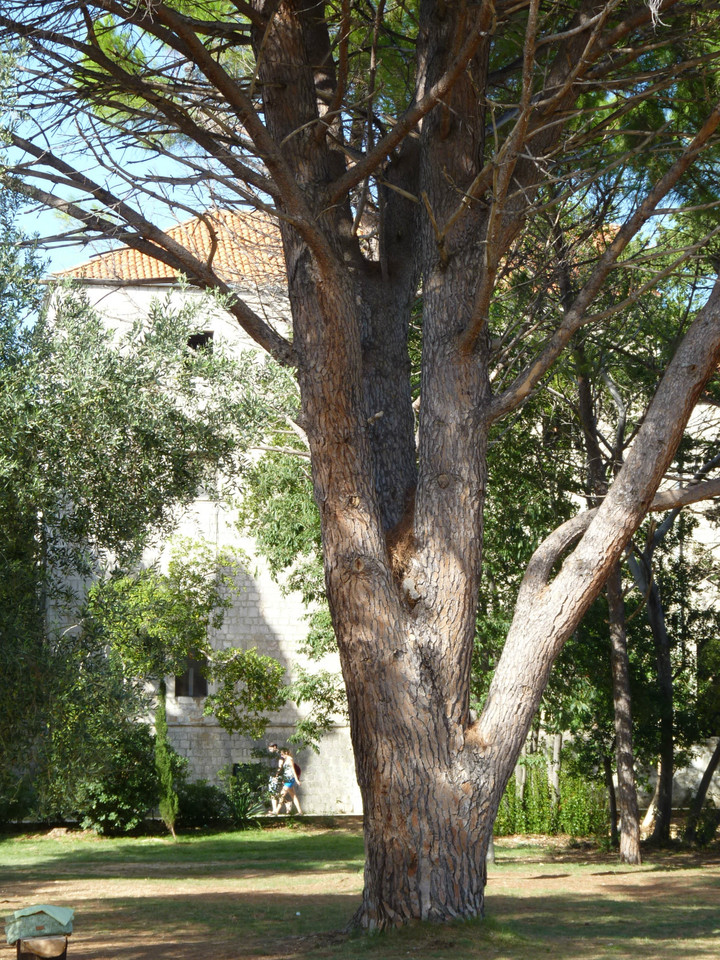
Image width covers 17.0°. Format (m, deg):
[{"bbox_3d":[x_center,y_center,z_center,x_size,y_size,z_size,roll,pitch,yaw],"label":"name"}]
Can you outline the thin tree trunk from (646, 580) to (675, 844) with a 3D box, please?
[{"bbox_3d":[5.704,4.397,45.799,0.505,4.989,0.420,0,-7,0],"label":"thin tree trunk"}]

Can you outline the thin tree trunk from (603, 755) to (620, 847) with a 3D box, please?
[{"bbox_3d":[4.599,5.859,44.119,0.280,1.668,0.240,0,-7,0],"label":"thin tree trunk"}]

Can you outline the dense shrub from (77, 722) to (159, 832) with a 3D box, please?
[{"bbox_3d":[-5.337,6.566,53.097,1.841,2.446,1.700,0,-7,0],"label":"dense shrub"}]

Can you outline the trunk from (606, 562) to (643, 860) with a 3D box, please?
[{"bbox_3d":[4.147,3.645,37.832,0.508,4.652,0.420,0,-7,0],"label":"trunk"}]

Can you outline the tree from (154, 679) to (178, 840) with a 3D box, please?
[{"bbox_3d":[-3.888,5.609,48.477,0.444,3.233,0.420,0,-7,0],"label":"tree"}]

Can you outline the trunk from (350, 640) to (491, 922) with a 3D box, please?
[{"bbox_3d":[0.578,2.907,23.421,1.375,2.813,1.250,0,-7,0],"label":"trunk"}]

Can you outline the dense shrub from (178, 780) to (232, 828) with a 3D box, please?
[{"bbox_3d":[-3.546,7.387,55.015,1.277,1.153,1.150,0,-7,0],"label":"dense shrub"}]

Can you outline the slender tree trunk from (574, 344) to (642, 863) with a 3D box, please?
[{"bbox_3d":[3.938,1.906,38.236,1.024,8.216,0.750,0,-7,0],"label":"slender tree trunk"}]

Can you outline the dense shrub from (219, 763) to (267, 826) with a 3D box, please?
[{"bbox_3d":[-2.680,7.207,55.036,1.095,1.516,1.050,0,-7,0],"label":"dense shrub"}]

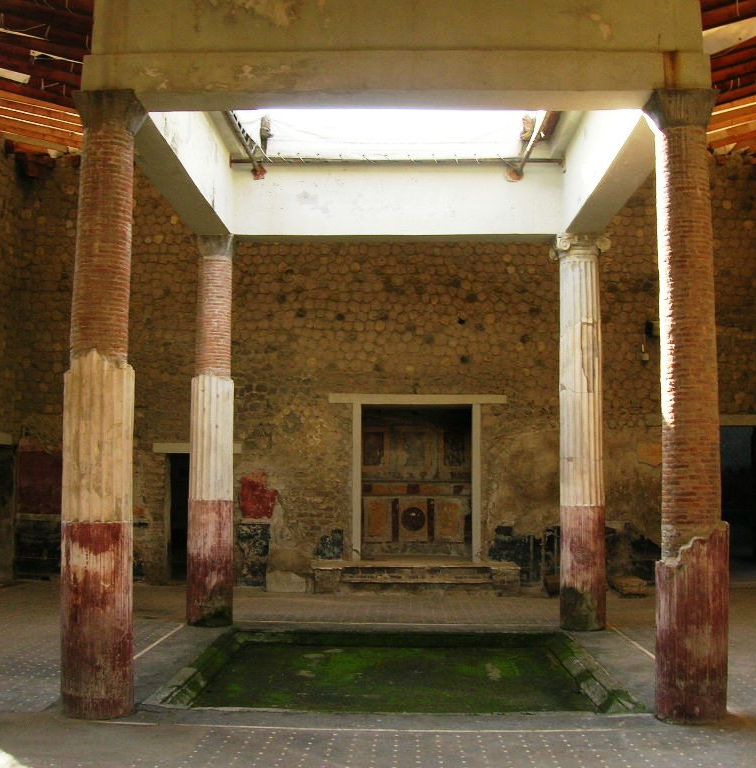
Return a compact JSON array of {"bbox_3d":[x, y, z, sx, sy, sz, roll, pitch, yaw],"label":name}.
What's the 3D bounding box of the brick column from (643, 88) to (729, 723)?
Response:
[{"bbox_3d":[2.266,0.110,7.426,0.520,4.566,0.520,0,-5,1],"label":"brick column"}]

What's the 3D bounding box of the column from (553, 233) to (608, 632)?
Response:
[{"bbox_3d":[2.365,0.523,11.771,0.580,4.566,0.580,0,-5,1],"label":"column"}]

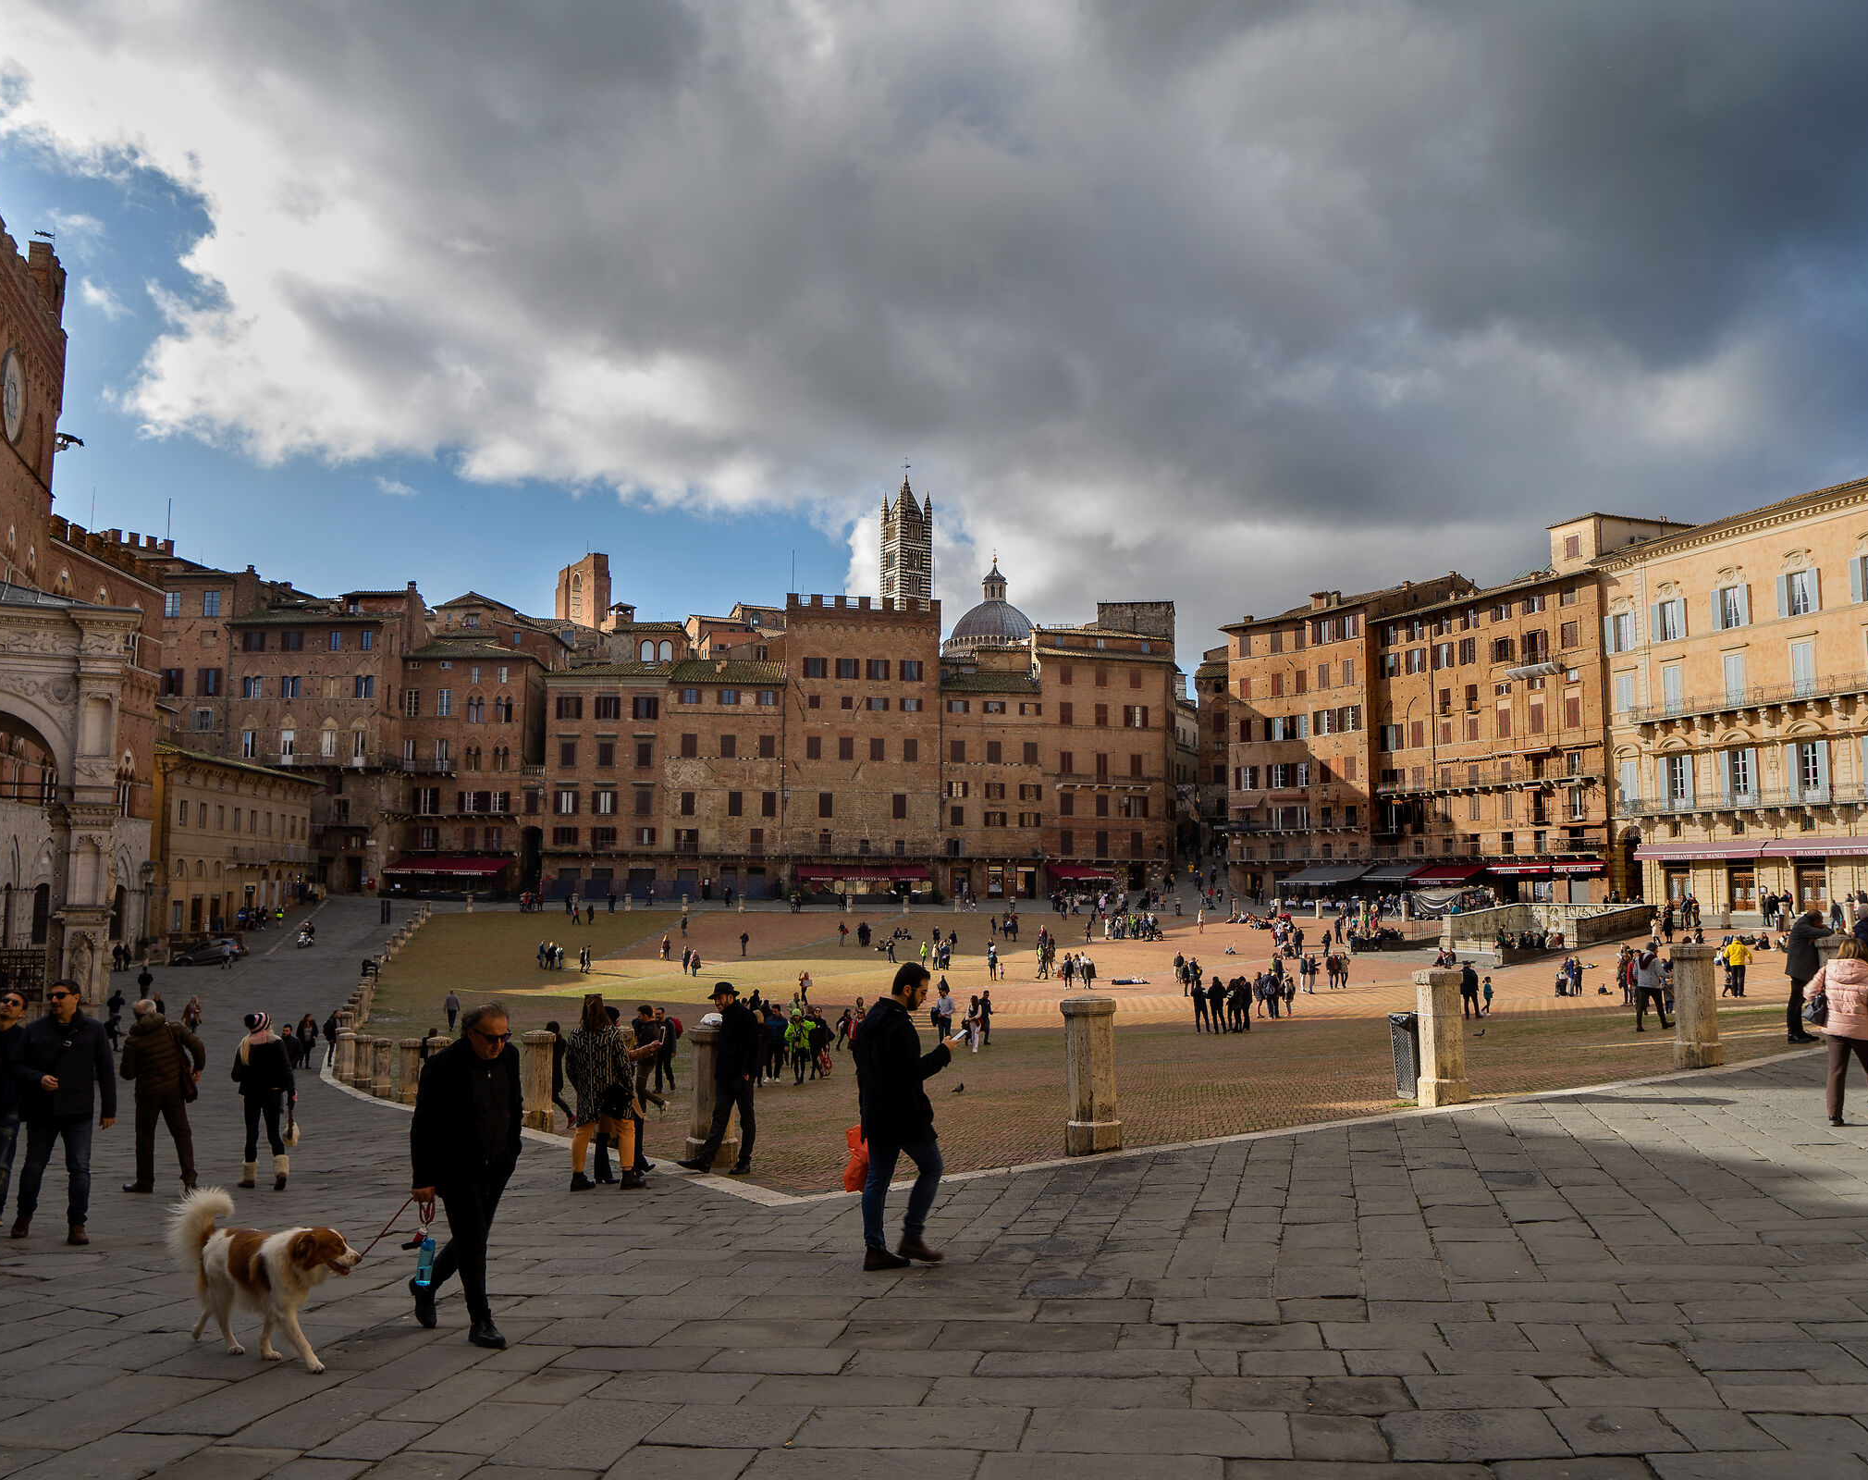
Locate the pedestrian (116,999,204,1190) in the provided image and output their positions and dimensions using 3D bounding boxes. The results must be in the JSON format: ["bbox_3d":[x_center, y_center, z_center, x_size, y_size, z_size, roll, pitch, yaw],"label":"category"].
[{"bbox_3d":[-6.888,3.174,13.260,0.700,1.710,0.460,4,-7,-35],"label":"pedestrian"}]

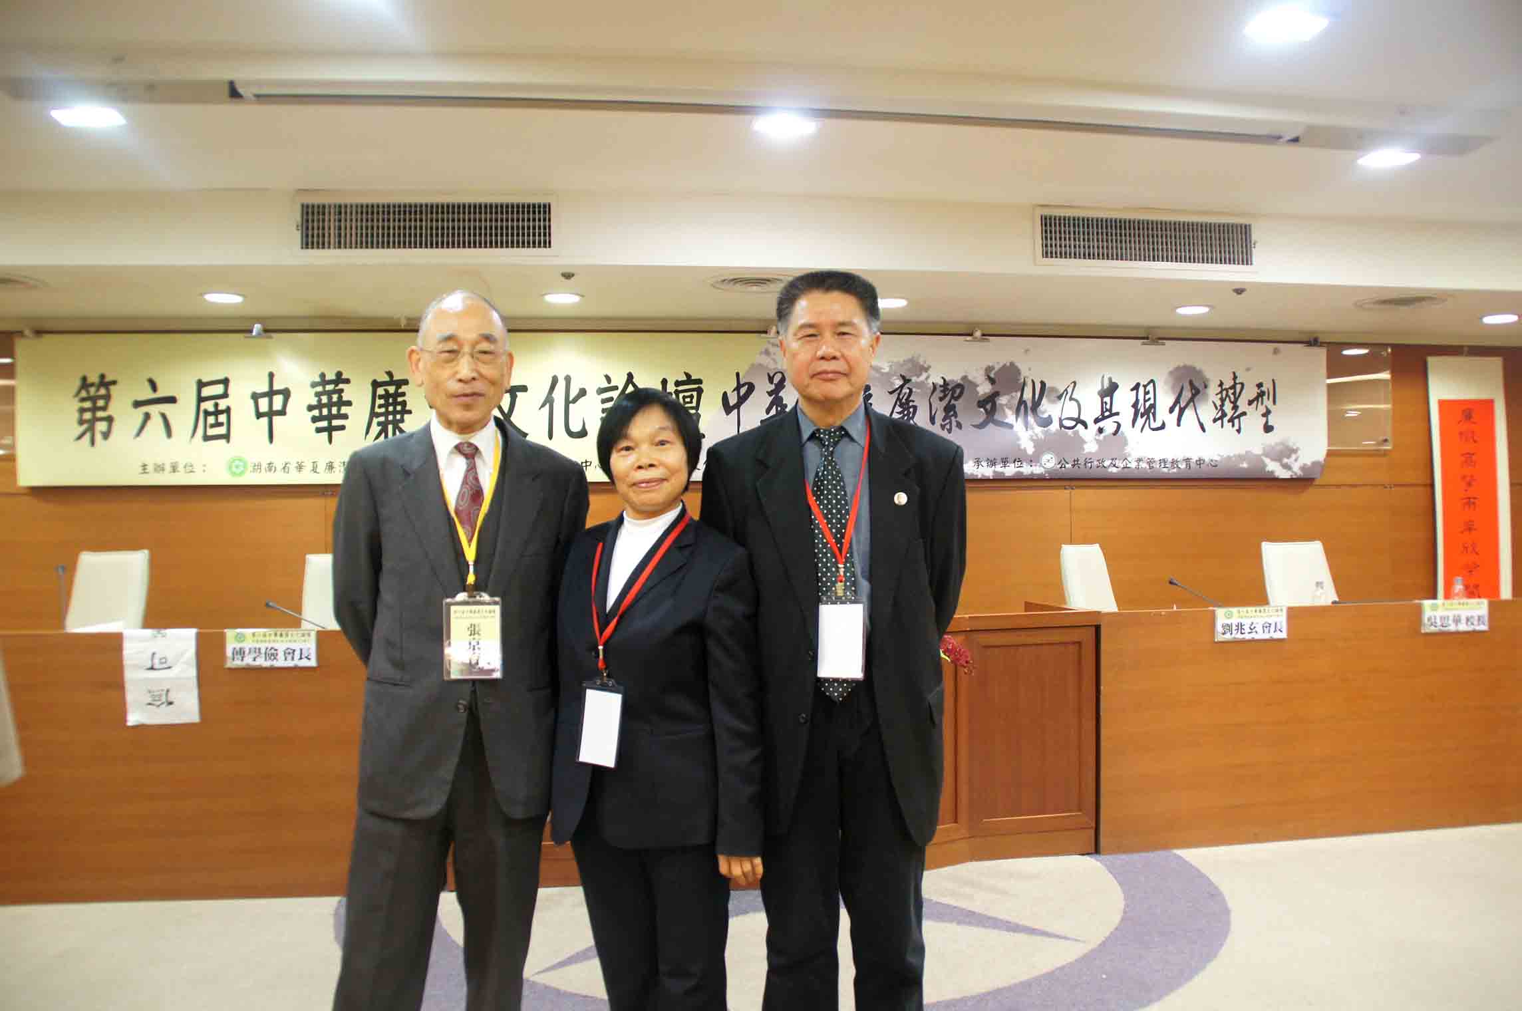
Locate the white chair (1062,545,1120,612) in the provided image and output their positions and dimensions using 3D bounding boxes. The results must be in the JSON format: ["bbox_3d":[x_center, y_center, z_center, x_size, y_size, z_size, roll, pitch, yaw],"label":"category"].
[{"bbox_3d":[1.739,0.733,5.473,0.550,1.100,0.600,0,-2,-37],"label":"white chair"}]

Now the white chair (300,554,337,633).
[{"bbox_3d":[-1.854,0.759,4.971,0.550,1.100,0.600,0,-2,-13],"label":"white chair"}]

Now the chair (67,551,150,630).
[{"bbox_3d":[-2.888,0.734,4.868,0.550,1.100,0.600,-1,-2,2],"label":"chair"}]

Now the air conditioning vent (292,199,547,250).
[{"bbox_3d":[-1.538,-1.288,5.262,1.160,0.220,0.070,-1,-2,-7],"label":"air conditioning vent"}]

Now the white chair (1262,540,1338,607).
[{"bbox_3d":[2.782,0.721,5.607,0.550,1.100,0.600,0,-2,-15],"label":"white chair"}]

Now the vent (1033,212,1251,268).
[{"bbox_3d":[1.944,-1.324,5.728,1.160,0.220,0.070,-1,-2,-7],"label":"vent"}]

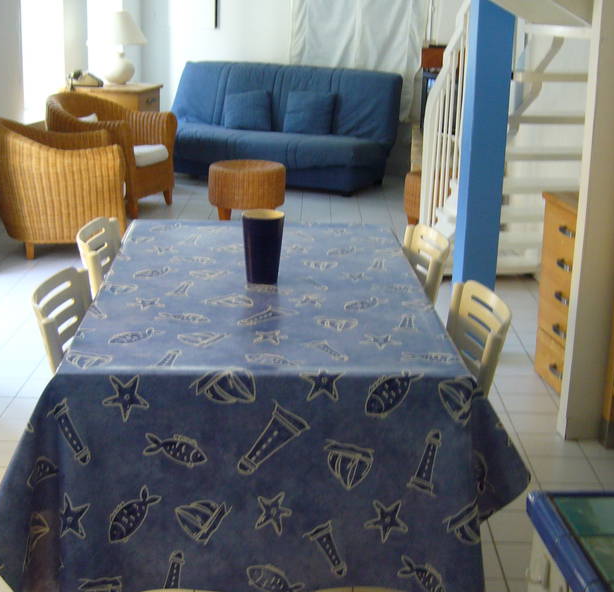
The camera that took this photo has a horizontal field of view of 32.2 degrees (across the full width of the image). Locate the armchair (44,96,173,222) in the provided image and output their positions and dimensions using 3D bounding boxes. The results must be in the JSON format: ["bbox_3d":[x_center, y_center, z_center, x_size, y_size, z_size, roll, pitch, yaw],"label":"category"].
[{"bbox_3d":[-1.348,-0.971,7.198,0.730,0.760,0.700,7,18,20],"label":"armchair"}]

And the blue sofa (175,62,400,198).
[{"bbox_3d":[-0.304,-1.408,8.756,1.930,0.890,0.930,8,17,24],"label":"blue sofa"}]

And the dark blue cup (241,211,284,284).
[{"bbox_3d":[-0.114,-0.128,2.787,0.107,0.177,0.107,1,17,0],"label":"dark blue cup"}]

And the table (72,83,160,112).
[{"bbox_3d":[-1.616,-1.436,9.135,0.580,0.680,0.660,5,16,11],"label":"table"}]

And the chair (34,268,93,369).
[{"bbox_3d":[-0.389,0.355,2.645,0.500,0.790,0.460,2,16,3],"label":"chair"}]

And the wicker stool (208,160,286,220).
[{"bbox_3d":[-0.414,-0.693,7.180,0.520,0.360,0.520,1,16,0],"label":"wicker stool"}]

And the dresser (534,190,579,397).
[{"bbox_3d":[1.173,0.021,4.073,0.420,0.735,0.580,0,16,-6],"label":"dresser"}]

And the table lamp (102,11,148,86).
[{"bbox_3d":[-1.383,-1.845,7.925,0.360,0.540,0.360,1,17,0],"label":"table lamp"}]

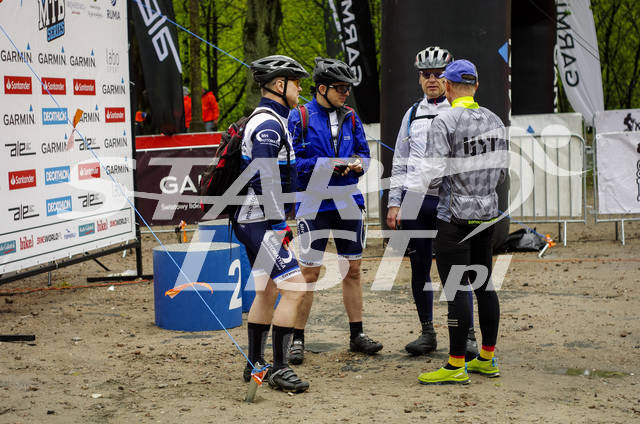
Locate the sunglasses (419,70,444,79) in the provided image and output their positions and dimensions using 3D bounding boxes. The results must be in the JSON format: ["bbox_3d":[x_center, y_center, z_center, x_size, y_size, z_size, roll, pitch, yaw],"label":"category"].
[{"bbox_3d":[0.666,-0.810,7.860,0.145,0.050,0.145,-1,8,9],"label":"sunglasses"}]

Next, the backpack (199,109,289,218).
[{"bbox_3d":[-0.429,-0.262,7.176,0.420,0.560,0.330,-2,5,-9],"label":"backpack"}]

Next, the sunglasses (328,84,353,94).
[{"bbox_3d":[0.117,-0.728,7.900,0.145,0.050,0.145,9,10,36],"label":"sunglasses"}]

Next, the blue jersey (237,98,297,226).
[{"bbox_3d":[-0.288,-0.272,7.175,0.320,0.690,0.470,-2,5,-9],"label":"blue jersey"}]

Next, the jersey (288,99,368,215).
[{"bbox_3d":[0.057,-0.338,7.969,0.480,0.700,0.330,-4,5,-27],"label":"jersey"}]

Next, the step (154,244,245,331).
[{"bbox_3d":[-0.856,0.531,9.322,0.610,0.540,0.610,-1,5,0],"label":"step"}]

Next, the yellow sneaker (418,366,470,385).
[{"bbox_3d":[0.676,0.879,7.235,0.290,0.102,0.105,-1,5,7],"label":"yellow sneaker"}]

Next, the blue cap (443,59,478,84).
[{"bbox_3d":[0.761,-0.764,7.250,0.175,0.130,0.260,-4,9,-27],"label":"blue cap"}]

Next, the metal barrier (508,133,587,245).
[{"bbox_3d":[1.589,-0.210,13.938,2.350,1.130,0.450,-1,5,9],"label":"metal barrier"}]

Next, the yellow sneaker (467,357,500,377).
[{"bbox_3d":[0.880,0.854,7.482,0.290,0.102,0.105,3,6,45],"label":"yellow sneaker"}]

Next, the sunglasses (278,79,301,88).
[{"bbox_3d":[-0.165,-0.686,7.120,0.145,0.050,0.145,-1,4,-13],"label":"sunglasses"}]

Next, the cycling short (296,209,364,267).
[{"bbox_3d":[0.063,0.141,8.007,0.370,0.380,0.280,-4,5,-27],"label":"cycling short"}]

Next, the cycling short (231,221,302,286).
[{"bbox_3d":[-0.290,0.203,7.213,0.360,0.380,0.360,-2,5,-9],"label":"cycling short"}]

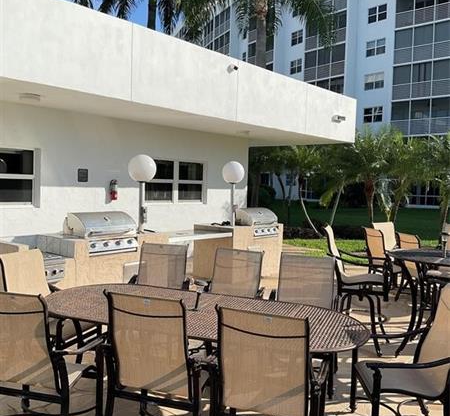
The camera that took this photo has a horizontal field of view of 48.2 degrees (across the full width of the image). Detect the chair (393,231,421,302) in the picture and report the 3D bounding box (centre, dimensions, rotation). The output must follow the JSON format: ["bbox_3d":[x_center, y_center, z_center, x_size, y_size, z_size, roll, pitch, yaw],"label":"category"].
[{"bbox_3d":[2.877,0.889,7.442,0.670,0.990,0.610,1,3,-20],"label":"chair"}]

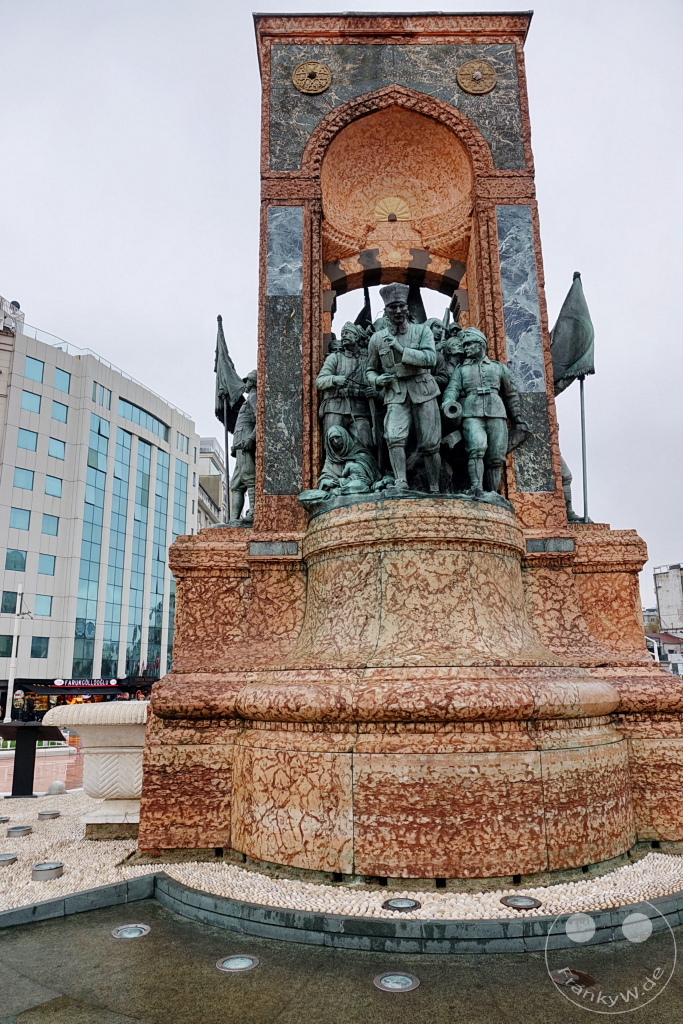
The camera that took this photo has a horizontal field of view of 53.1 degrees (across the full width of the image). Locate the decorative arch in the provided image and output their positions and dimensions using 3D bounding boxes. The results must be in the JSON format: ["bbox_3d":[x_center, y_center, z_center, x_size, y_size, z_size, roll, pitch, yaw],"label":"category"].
[{"bbox_3d":[0.734,-5.113,9.323,2.570,1.500,0.380,-1,-13,0],"label":"decorative arch"}]

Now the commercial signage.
[{"bbox_3d":[-18.147,12.190,48.456,0.250,0.700,6.000,-8,-15,27],"label":"commercial signage"}]

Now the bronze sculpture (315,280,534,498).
[{"bbox_3d":[0.815,-1.224,7.885,2.500,2.700,1.600,-1,-13,0],"label":"bronze sculpture"}]

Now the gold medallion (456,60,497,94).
[{"bbox_3d":[1.856,-5.972,9.367,0.545,0.545,0.090,-1,-13,0],"label":"gold medallion"}]

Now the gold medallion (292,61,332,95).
[{"bbox_3d":[-0.403,-5.959,9.359,0.545,0.545,0.090,-1,-13,0],"label":"gold medallion"}]

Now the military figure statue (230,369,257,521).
[{"bbox_3d":[-1.260,-0.948,9.430,0.640,2.280,0.800,-1,-13,0],"label":"military figure statue"}]

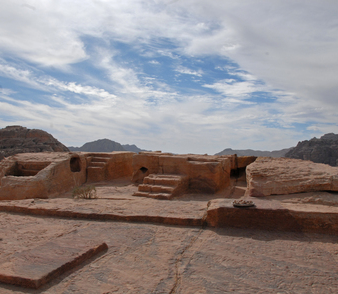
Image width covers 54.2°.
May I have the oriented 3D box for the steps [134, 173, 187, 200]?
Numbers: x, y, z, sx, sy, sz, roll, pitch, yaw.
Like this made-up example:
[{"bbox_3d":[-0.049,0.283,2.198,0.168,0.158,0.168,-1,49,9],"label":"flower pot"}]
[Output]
[{"bbox_3d":[-0.274,1.164,9.960,1.200,0.600,1.150,0,-1,24],"label":"steps"}]

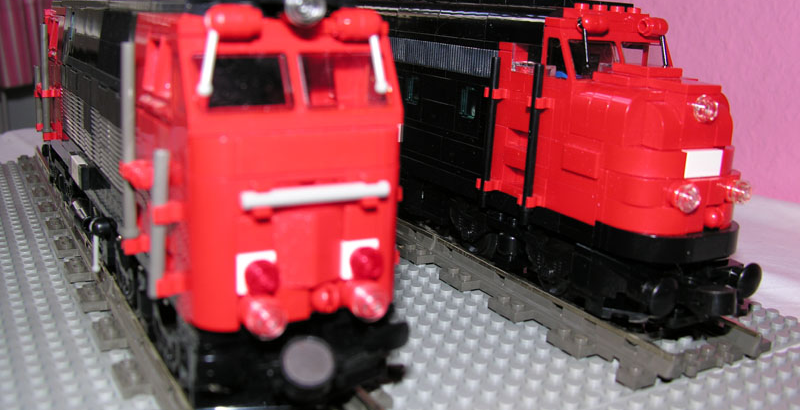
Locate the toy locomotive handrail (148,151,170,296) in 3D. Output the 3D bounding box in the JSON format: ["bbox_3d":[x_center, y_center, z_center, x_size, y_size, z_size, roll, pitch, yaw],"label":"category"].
[{"bbox_3d":[-0.052,0.004,0.174,0.003,0.034,0.003,-2,15,-30],"label":"toy locomotive handrail"}]

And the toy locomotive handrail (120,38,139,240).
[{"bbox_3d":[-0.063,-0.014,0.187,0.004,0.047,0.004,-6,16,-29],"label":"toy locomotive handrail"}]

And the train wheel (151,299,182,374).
[{"bbox_3d":[-0.060,0.034,0.207,0.005,0.018,0.018,-7,17,-29],"label":"train wheel"}]

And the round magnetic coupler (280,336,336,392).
[{"bbox_3d":[-0.021,0.034,0.178,0.011,0.011,0.006,-7,17,-29],"label":"round magnetic coupler"}]

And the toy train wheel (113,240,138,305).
[{"bbox_3d":[-0.086,0.021,0.253,0.005,0.018,0.018,-6,16,-29],"label":"toy train wheel"}]

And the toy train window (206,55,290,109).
[{"bbox_3d":[-0.031,-0.025,0.166,0.018,0.012,0.003,-6,-6,-29],"label":"toy train window"}]

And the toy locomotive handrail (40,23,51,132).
[{"bbox_3d":[-0.159,-0.057,0.364,0.003,0.050,0.003,-4,16,-30],"label":"toy locomotive handrail"}]

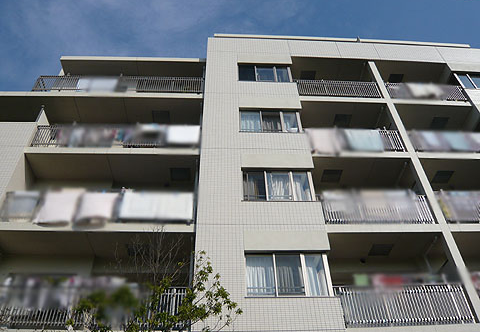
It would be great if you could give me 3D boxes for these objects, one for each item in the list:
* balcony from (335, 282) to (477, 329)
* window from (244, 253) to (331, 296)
[{"bbox_3d":[4.028,3.402,9.516,3.260,1.030,0.070,1,-41,-3],"label":"balcony"},{"bbox_3d":[1.233,2.753,9.860,2.140,1.150,0.120,1,-41,-3],"label":"window"}]

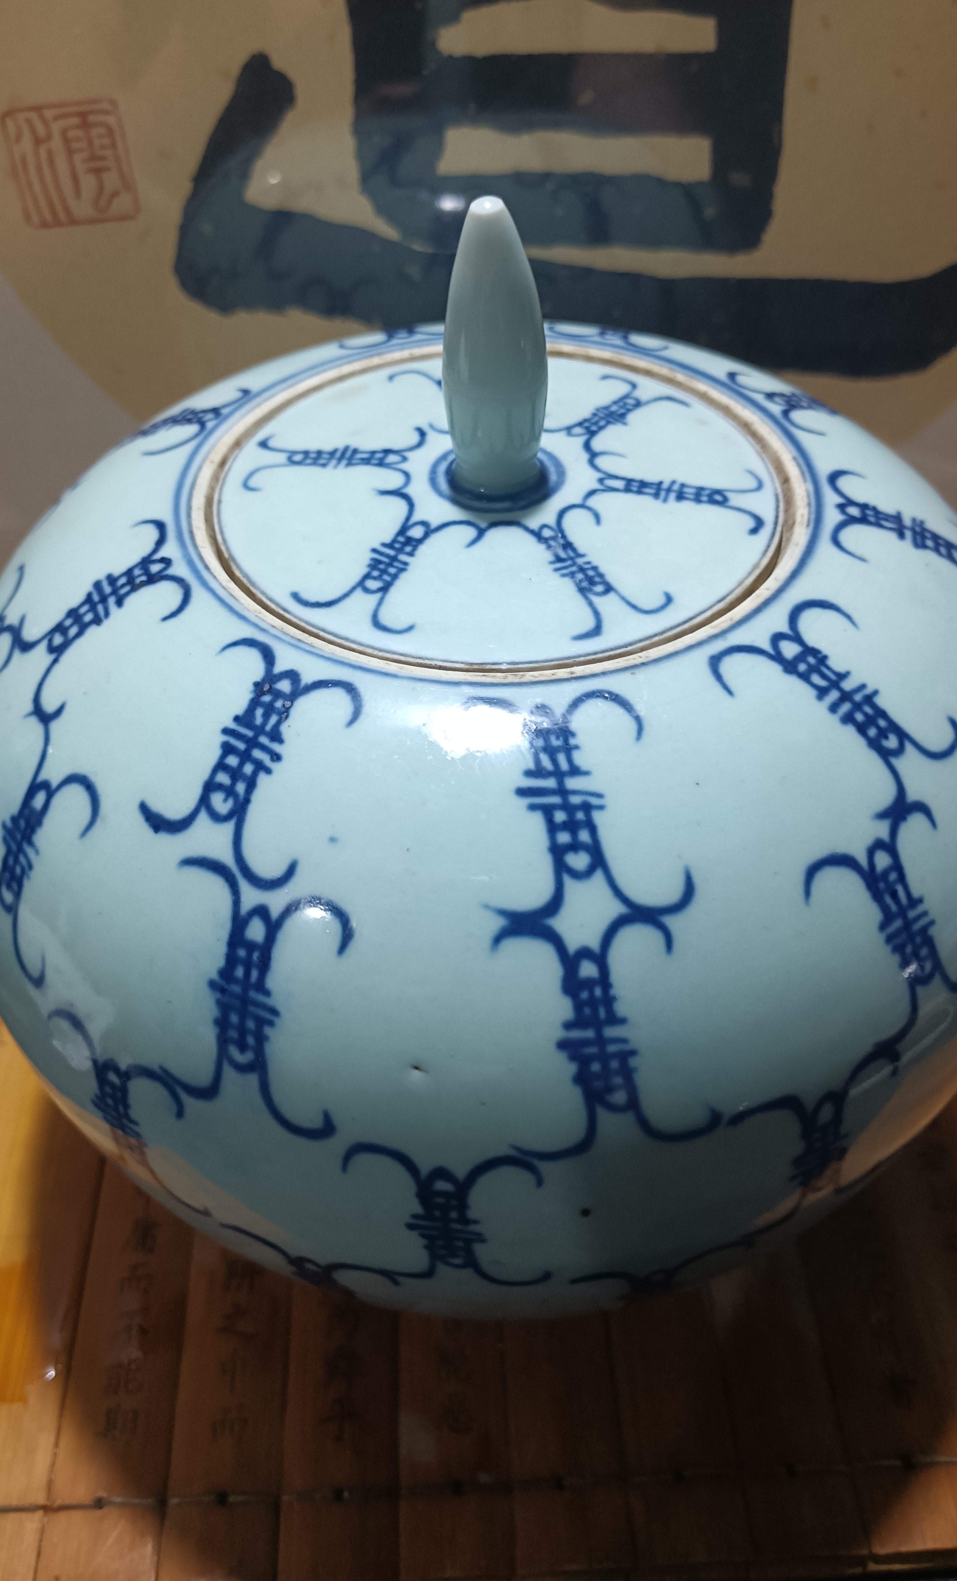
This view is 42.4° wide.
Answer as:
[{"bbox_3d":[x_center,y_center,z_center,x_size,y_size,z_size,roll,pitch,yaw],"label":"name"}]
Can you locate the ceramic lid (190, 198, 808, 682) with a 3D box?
[{"bbox_3d":[0.003,-0.076,0.222,0.116,0.058,0.116,0,46,0],"label":"ceramic lid"}]

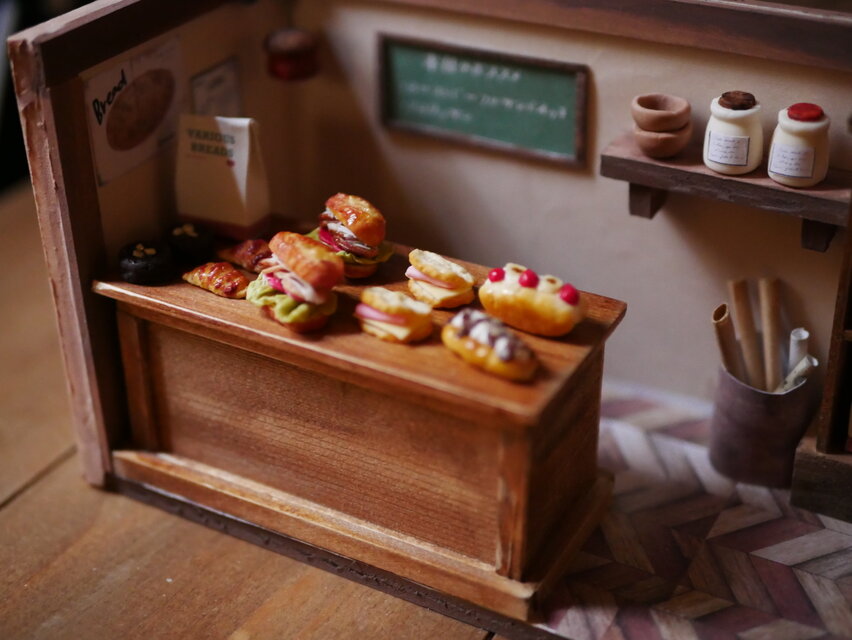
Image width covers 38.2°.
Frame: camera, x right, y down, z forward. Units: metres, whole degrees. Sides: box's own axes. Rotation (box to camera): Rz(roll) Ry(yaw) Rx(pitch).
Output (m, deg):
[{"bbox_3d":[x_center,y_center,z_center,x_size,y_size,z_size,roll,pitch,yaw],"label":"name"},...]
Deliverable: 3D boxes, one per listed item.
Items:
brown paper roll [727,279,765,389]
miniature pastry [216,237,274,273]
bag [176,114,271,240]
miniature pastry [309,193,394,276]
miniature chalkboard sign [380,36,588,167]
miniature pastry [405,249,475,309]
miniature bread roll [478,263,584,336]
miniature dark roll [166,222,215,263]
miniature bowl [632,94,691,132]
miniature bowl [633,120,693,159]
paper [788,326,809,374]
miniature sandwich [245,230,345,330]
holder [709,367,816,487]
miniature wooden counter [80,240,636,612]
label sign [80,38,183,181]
[{"bbox_3d":[0.097,0.016,0.365,0.005,0.056,0.005,-7,7,34],"label":"brown paper roll"},{"bbox_3d":[-0.048,-0.017,0.328,0.020,0.008,0.011,18,35,28],"label":"miniature pastry"},{"bbox_3d":[-0.058,-0.042,0.345,0.023,0.034,0.012,12,33,21],"label":"bag"},{"bbox_3d":[-0.020,-0.022,0.333,0.015,0.019,0.022,-20,35,-31],"label":"miniature pastry"},{"bbox_3d":[0.017,-0.068,0.378,0.069,0.031,0.003,15,33,25],"label":"miniature chalkboard sign"},{"bbox_3d":[0.003,-0.010,0.312,0.014,0.012,0.016,-19,35,-29],"label":"miniature pastry"},{"bbox_3d":[0.026,-0.005,0.307,0.028,0.014,0.015,19,35,31],"label":"miniature bread roll"},{"bbox_3d":[-0.065,-0.022,0.342,0.013,0.010,0.013,0,29,0],"label":"miniature dark roll"},{"bbox_3d":[0.063,-0.055,0.332,0.016,0.007,0.016,-1,30,0],"label":"miniature bowl"},{"bbox_3d":[0.067,-0.050,0.346,0.016,0.008,0.016,0,29,0],"label":"miniature bowl"},{"bbox_3d":[0.105,0.022,0.353,0.005,0.038,0.005,10,16,28],"label":"paper"},{"bbox_3d":[-0.033,-0.010,0.305,0.019,0.020,0.023,-17,34,-26],"label":"miniature sandwich"},{"bbox_3d":[0.095,0.027,0.350,0.027,0.032,0.027,15,34,25],"label":"holder"},{"bbox_3d":[-0.019,0.021,0.340,0.131,0.062,0.059,15,33,25],"label":"miniature wooden counter"},{"bbox_3d":[-0.077,-0.056,0.333,0.001,0.029,0.037,15,33,25],"label":"label sign"}]

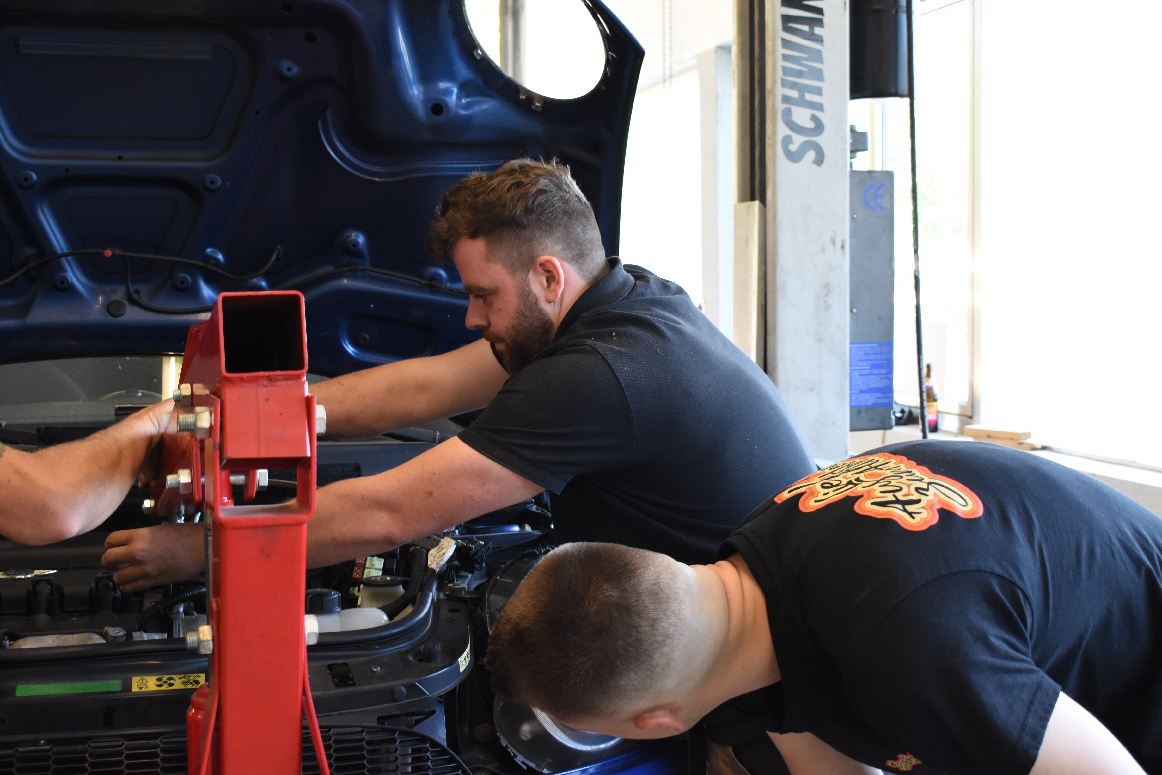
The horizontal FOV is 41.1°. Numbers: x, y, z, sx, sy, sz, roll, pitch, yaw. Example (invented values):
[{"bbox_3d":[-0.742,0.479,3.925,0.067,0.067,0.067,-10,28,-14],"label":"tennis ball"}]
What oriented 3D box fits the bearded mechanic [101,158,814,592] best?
[{"bbox_3d":[-0.060,0.445,2.060,1.030,1.460,0.560,1,2,17],"label":"bearded mechanic"}]

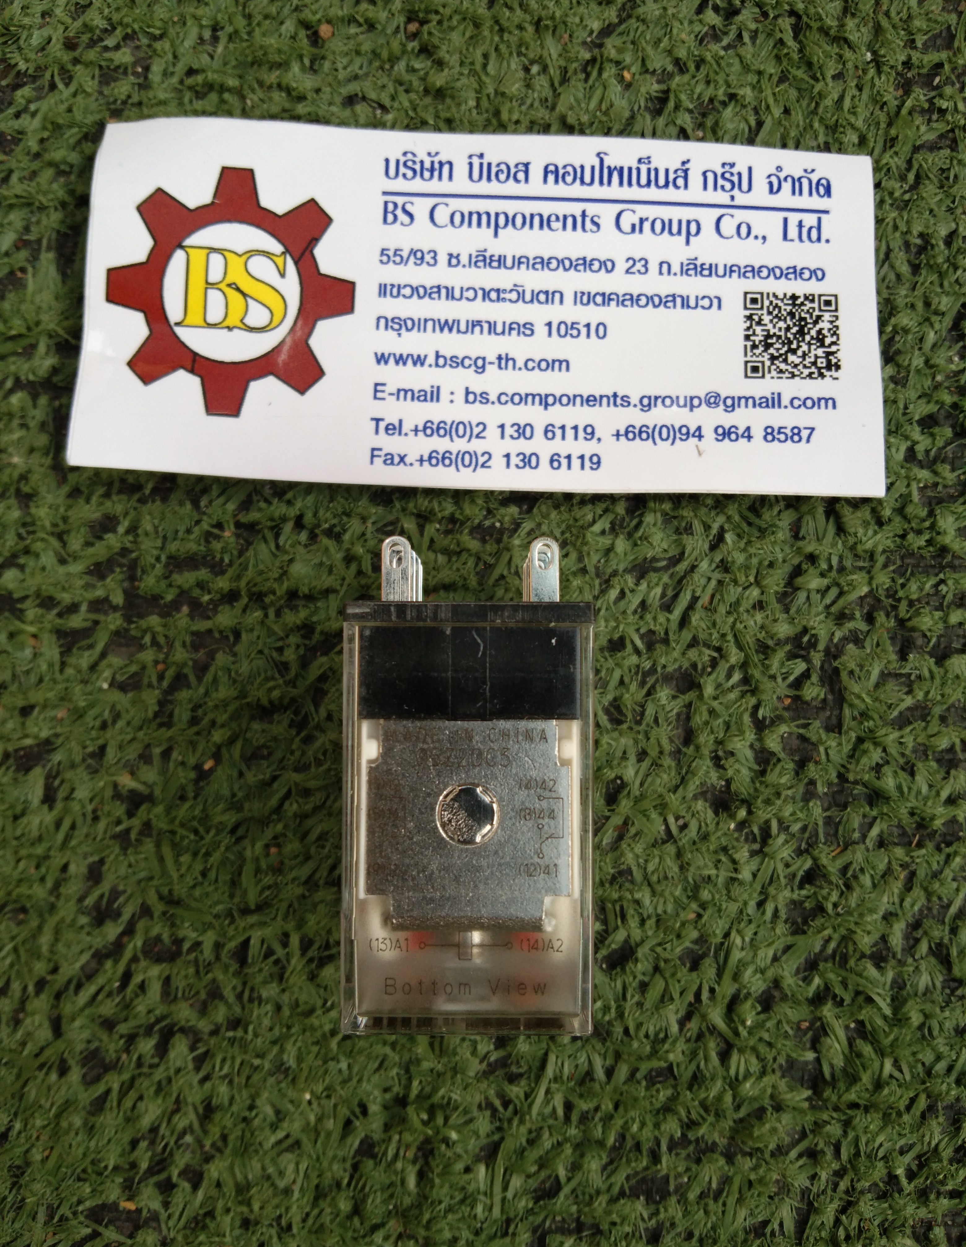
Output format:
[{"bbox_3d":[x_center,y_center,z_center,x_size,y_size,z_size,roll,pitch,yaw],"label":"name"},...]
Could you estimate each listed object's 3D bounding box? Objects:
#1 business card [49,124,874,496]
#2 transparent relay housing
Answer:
[{"bbox_3d":[0.000,-0.036,0.127,0.090,0.003,0.042,2,79,-1],"label":"business card"},{"bbox_3d":[-0.001,0.014,0.108,0.021,0.028,0.042,0,88,0],"label":"transparent relay housing"}]

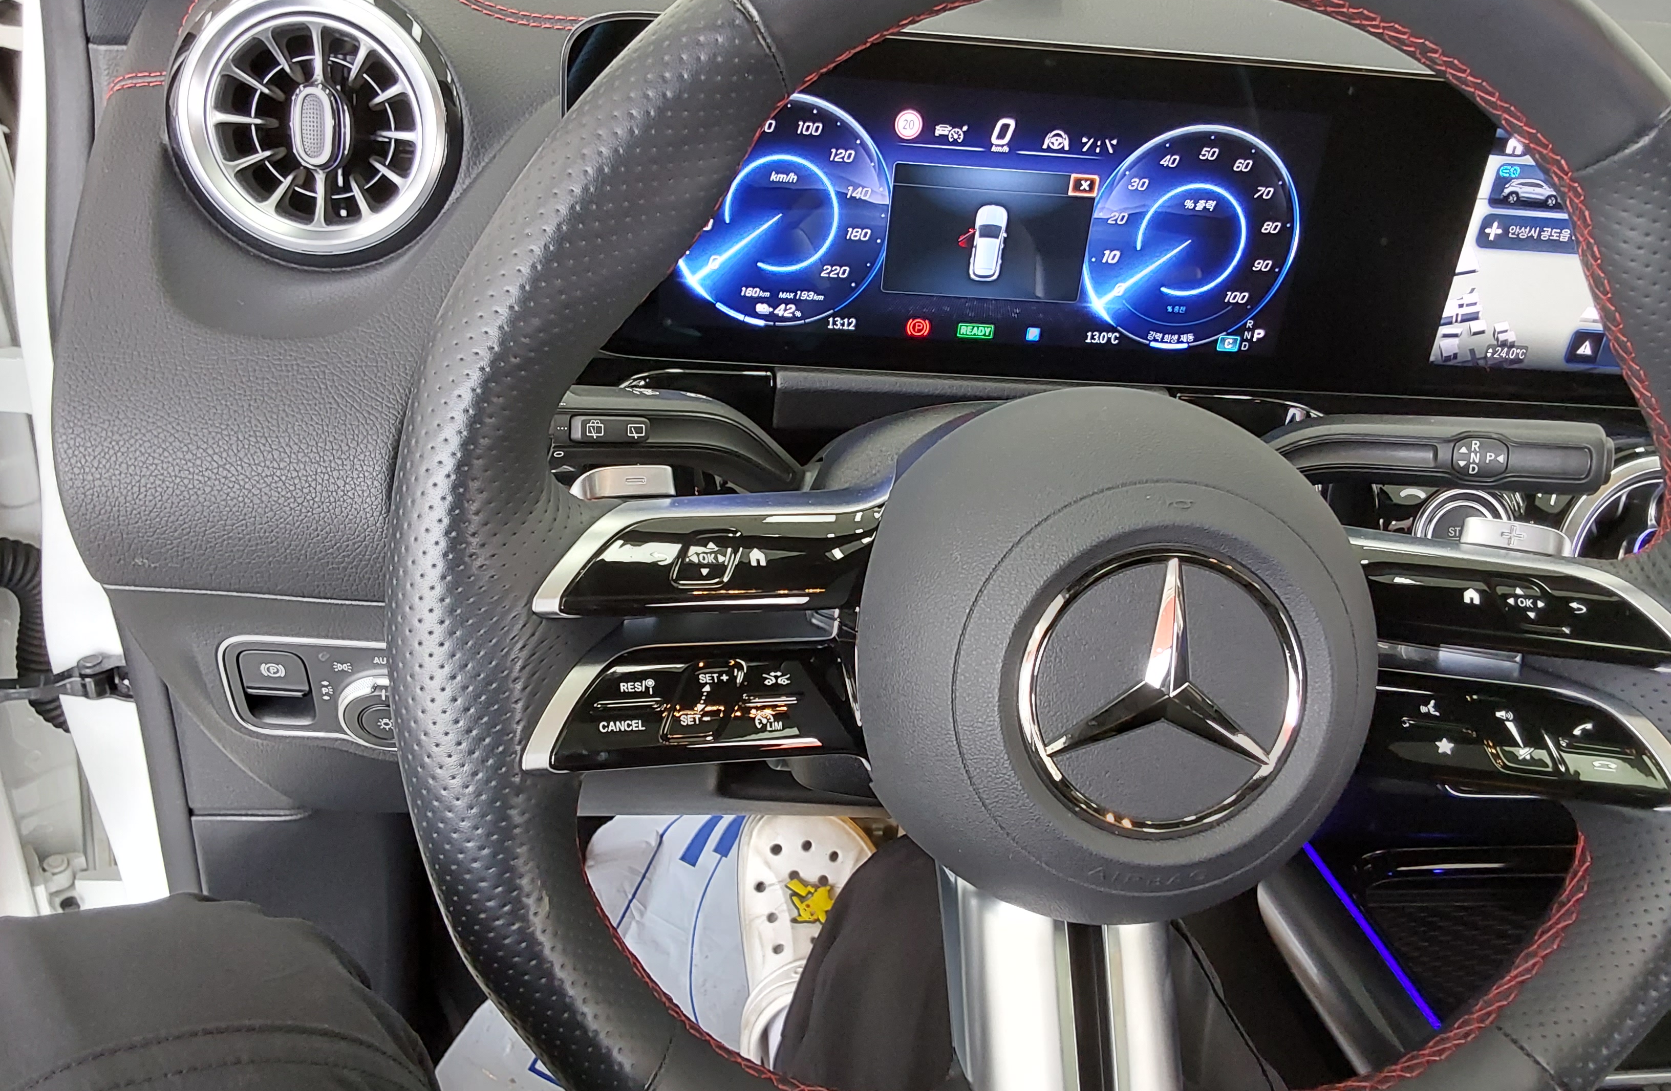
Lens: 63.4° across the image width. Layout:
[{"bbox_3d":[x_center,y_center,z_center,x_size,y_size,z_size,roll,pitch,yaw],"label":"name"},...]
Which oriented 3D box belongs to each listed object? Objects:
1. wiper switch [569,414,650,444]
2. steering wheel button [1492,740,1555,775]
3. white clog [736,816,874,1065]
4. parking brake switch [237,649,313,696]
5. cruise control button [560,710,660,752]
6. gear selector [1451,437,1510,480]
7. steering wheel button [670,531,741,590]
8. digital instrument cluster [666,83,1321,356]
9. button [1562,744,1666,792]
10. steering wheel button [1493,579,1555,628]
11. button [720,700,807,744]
[{"bbox_3d":[-0.068,-0.035,0.404,0.025,0.009,0.006,3,6,-8],"label":"wiper switch"},{"bbox_3d":[0.185,0.057,0.363,0.017,0.010,0.005,5,-4,10],"label":"steering wheel button"},{"bbox_3d":[-0.014,0.280,0.960,0.109,0.105,0.278,4,56,-4],"label":"white clog"},{"bbox_3d":[-0.228,0.052,0.550,0.027,0.025,0.012,2,30,-8],"label":"parking brake switch"},{"bbox_3d":[-0.054,0.044,0.324,0.025,0.010,0.005,1,-3,-26],"label":"cruise control button"},{"bbox_3d":[0.209,-0.028,0.438,0.021,0.015,0.006,3,6,-8],"label":"gear selector"},{"bbox_3d":[-0.032,0.004,0.336,0.017,0.014,0.005,1,-3,-26],"label":"steering wheel button"},{"bbox_3d":[0.059,-0.120,0.501,0.244,0.092,0.014,2,25,-8],"label":"digital instrument cluster"},{"bbox_3d":[0.206,0.059,0.358,0.026,0.011,0.005,5,-4,10],"label":"button"},{"bbox_3d":[0.186,0.016,0.366,0.017,0.014,0.005,5,-4,10],"label":"steering wheel button"},{"bbox_3d":[-0.018,0.045,0.343,0.024,0.011,0.005,1,-3,-26],"label":"button"}]

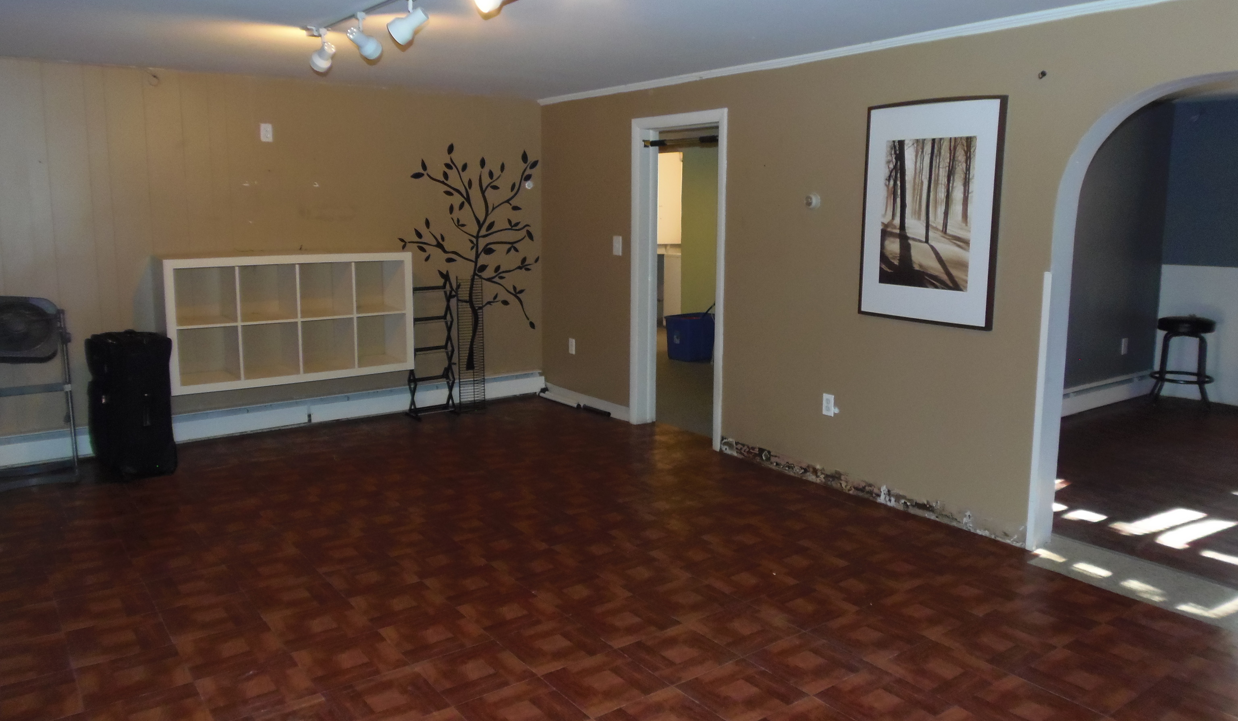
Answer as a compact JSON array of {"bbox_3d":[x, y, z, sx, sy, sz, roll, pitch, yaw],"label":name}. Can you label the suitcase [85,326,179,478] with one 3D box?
[{"bbox_3d":[-2.795,0.243,4.935,0.420,0.760,0.300,9,13,43],"label":"suitcase"}]

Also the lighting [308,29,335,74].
[{"bbox_3d":[-1.338,-1.389,3.864,0.103,0.198,0.160,-9,13,-42],"label":"lighting"}]

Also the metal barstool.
[{"bbox_3d":[4.388,0.012,6.694,0.400,0.680,0.400,3,10,17],"label":"metal barstool"}]

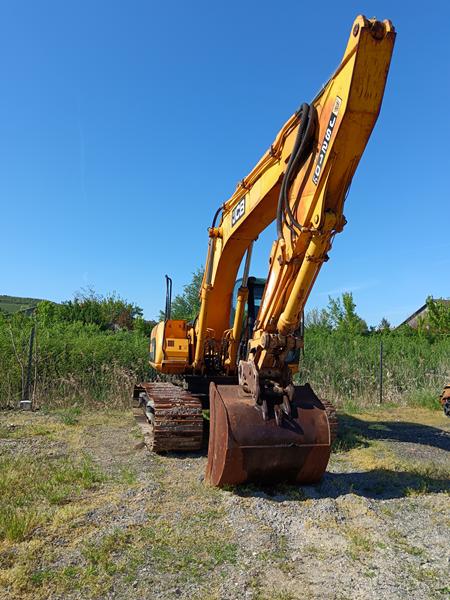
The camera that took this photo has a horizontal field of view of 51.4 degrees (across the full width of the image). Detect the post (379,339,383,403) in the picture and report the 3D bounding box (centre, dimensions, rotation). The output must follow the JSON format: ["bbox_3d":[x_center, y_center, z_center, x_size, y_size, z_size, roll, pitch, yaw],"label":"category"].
[{"bbox_3d":[4.946,2.277,14.800,0.060,2.050,0.060,3,-6,-16],"label":"post"}]

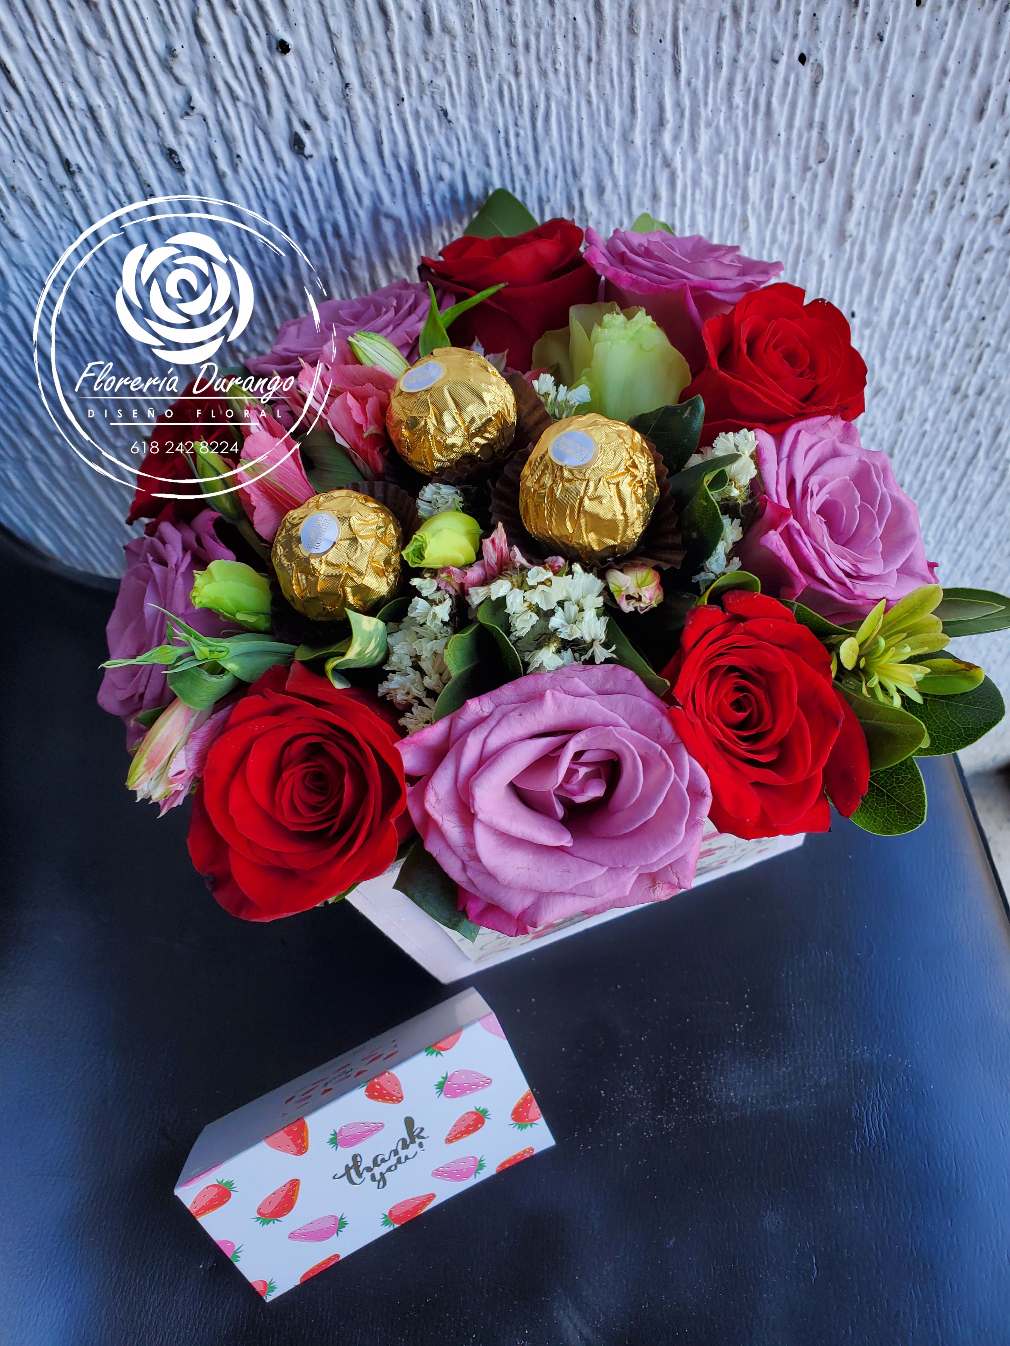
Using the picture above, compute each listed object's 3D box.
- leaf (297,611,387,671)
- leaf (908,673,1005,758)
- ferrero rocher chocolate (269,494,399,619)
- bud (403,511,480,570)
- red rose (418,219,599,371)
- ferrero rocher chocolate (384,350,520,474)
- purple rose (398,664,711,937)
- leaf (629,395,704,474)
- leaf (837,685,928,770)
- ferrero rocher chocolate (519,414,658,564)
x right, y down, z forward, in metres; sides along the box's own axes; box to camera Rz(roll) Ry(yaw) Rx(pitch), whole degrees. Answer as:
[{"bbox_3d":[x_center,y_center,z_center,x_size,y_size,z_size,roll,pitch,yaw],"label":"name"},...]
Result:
[{"bbox_3d":[-0.040,-0.007,0.247,0.024,0.016,0.018,-20,59,-2],"label":"leaf"},{"bbox_3d":[0.120,0.009,0.280,0.036,0.010,0.028,1,64,9],"label":"leaf"},{"bbox_3d":[-0.041,-0.029,0.249,0.032,0.032,0.032,-3,59,5],"label":"ferrero rocher chocolate"},{"bbox_3d":[-0.015,-0.033,0.246,0.020,0.015,0.015,-10,66,-30],"label":"bud"},{"bbox_3d":[0.001,-0.105,0.288,0.051,0.043,0.051,-6,43,10],"label":"red rose"},{"bbox_3d":[-0.013,-0.064,0.246,0.031,0.030,0.031,-8,68,19],"label":"ferrero rocher chocolate"},{"bbox_3d":[0.012,0.032,0.251,0.075,0.052,0.070,0,76,-2],"label":"purple rose"},{"bbox_3d":[0.039,-0.057,0.245,0.023,0.026,0.010,13,27,-6],"label":"leaf"},{"bbox_3d":[0.092,0.013,0.250,0.028,0.009,0.018,19,77,17],"label":"leaf"},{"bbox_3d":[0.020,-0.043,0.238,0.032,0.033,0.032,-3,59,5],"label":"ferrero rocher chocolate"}]

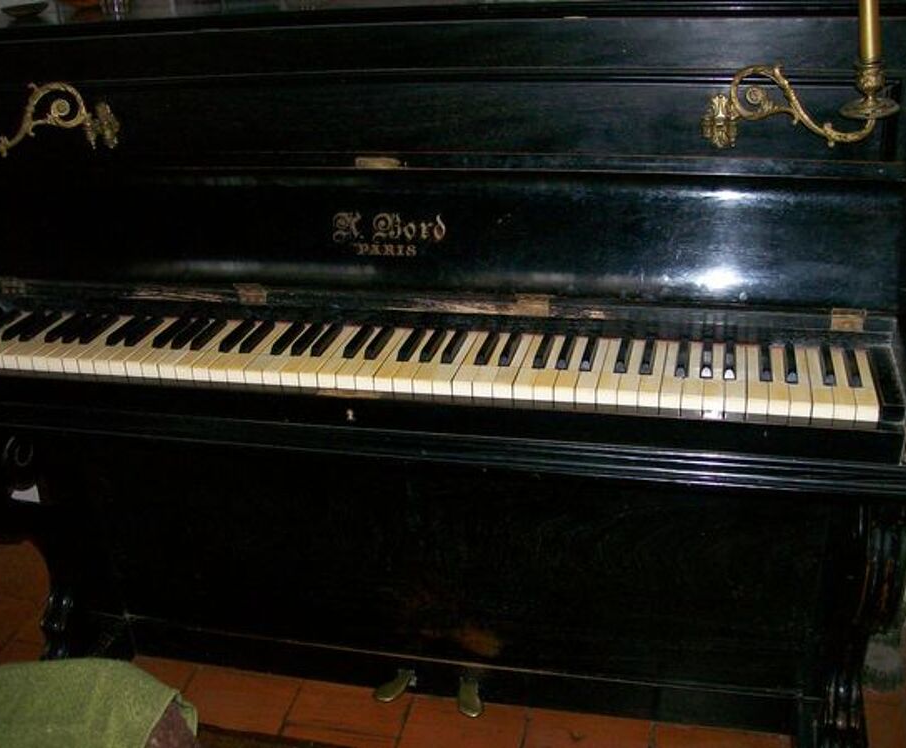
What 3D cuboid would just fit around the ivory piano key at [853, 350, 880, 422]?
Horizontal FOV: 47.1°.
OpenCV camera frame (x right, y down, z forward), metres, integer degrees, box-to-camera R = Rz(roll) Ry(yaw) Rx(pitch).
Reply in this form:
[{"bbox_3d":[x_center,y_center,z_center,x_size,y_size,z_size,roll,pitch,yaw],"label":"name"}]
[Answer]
[{"bbox_3d":[0.451,0.011,1.153,0.023,0.020,0.140,3,27,13],"label":"ivory piano key"}]

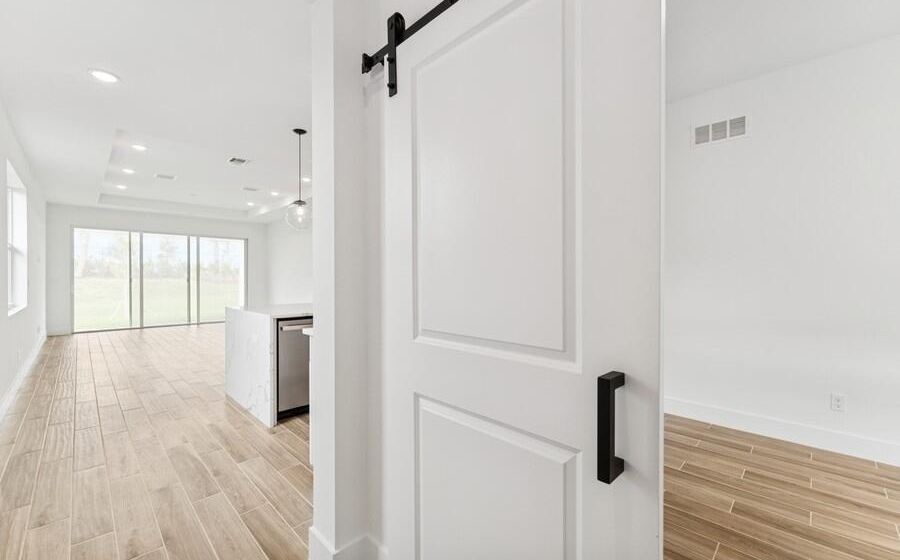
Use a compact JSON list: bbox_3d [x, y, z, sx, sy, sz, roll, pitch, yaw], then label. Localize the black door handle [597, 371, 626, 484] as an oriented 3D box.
[{"bbox_3d":[0.340,0.307,0.737,0.076,0.210,0.024,0,0,-45],"label":"black door handle"}]

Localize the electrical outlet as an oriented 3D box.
[{"bbox_3d":[2.798,0.884,2.519,0.073,0.119,0.009,0,0,43],"label":"electrical outlet"}]

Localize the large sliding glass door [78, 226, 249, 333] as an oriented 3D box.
[{"bbox_3d":[-7.293,0.016,9.196,0.130,2.410,3.567,0,0,43],"label":"large sliding glass door"}]

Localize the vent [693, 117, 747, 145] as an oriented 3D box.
[{"bbox_3d":[2.286,-1.266,2.982,0.390,0.200,0.016,0,0,43],"label":"vent"}]

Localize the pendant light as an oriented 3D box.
[{"bbox_3d":[-1.662,-1.100,3.865,0.300,1.090,0.300,0,0,43],"label":"pendant light"}]

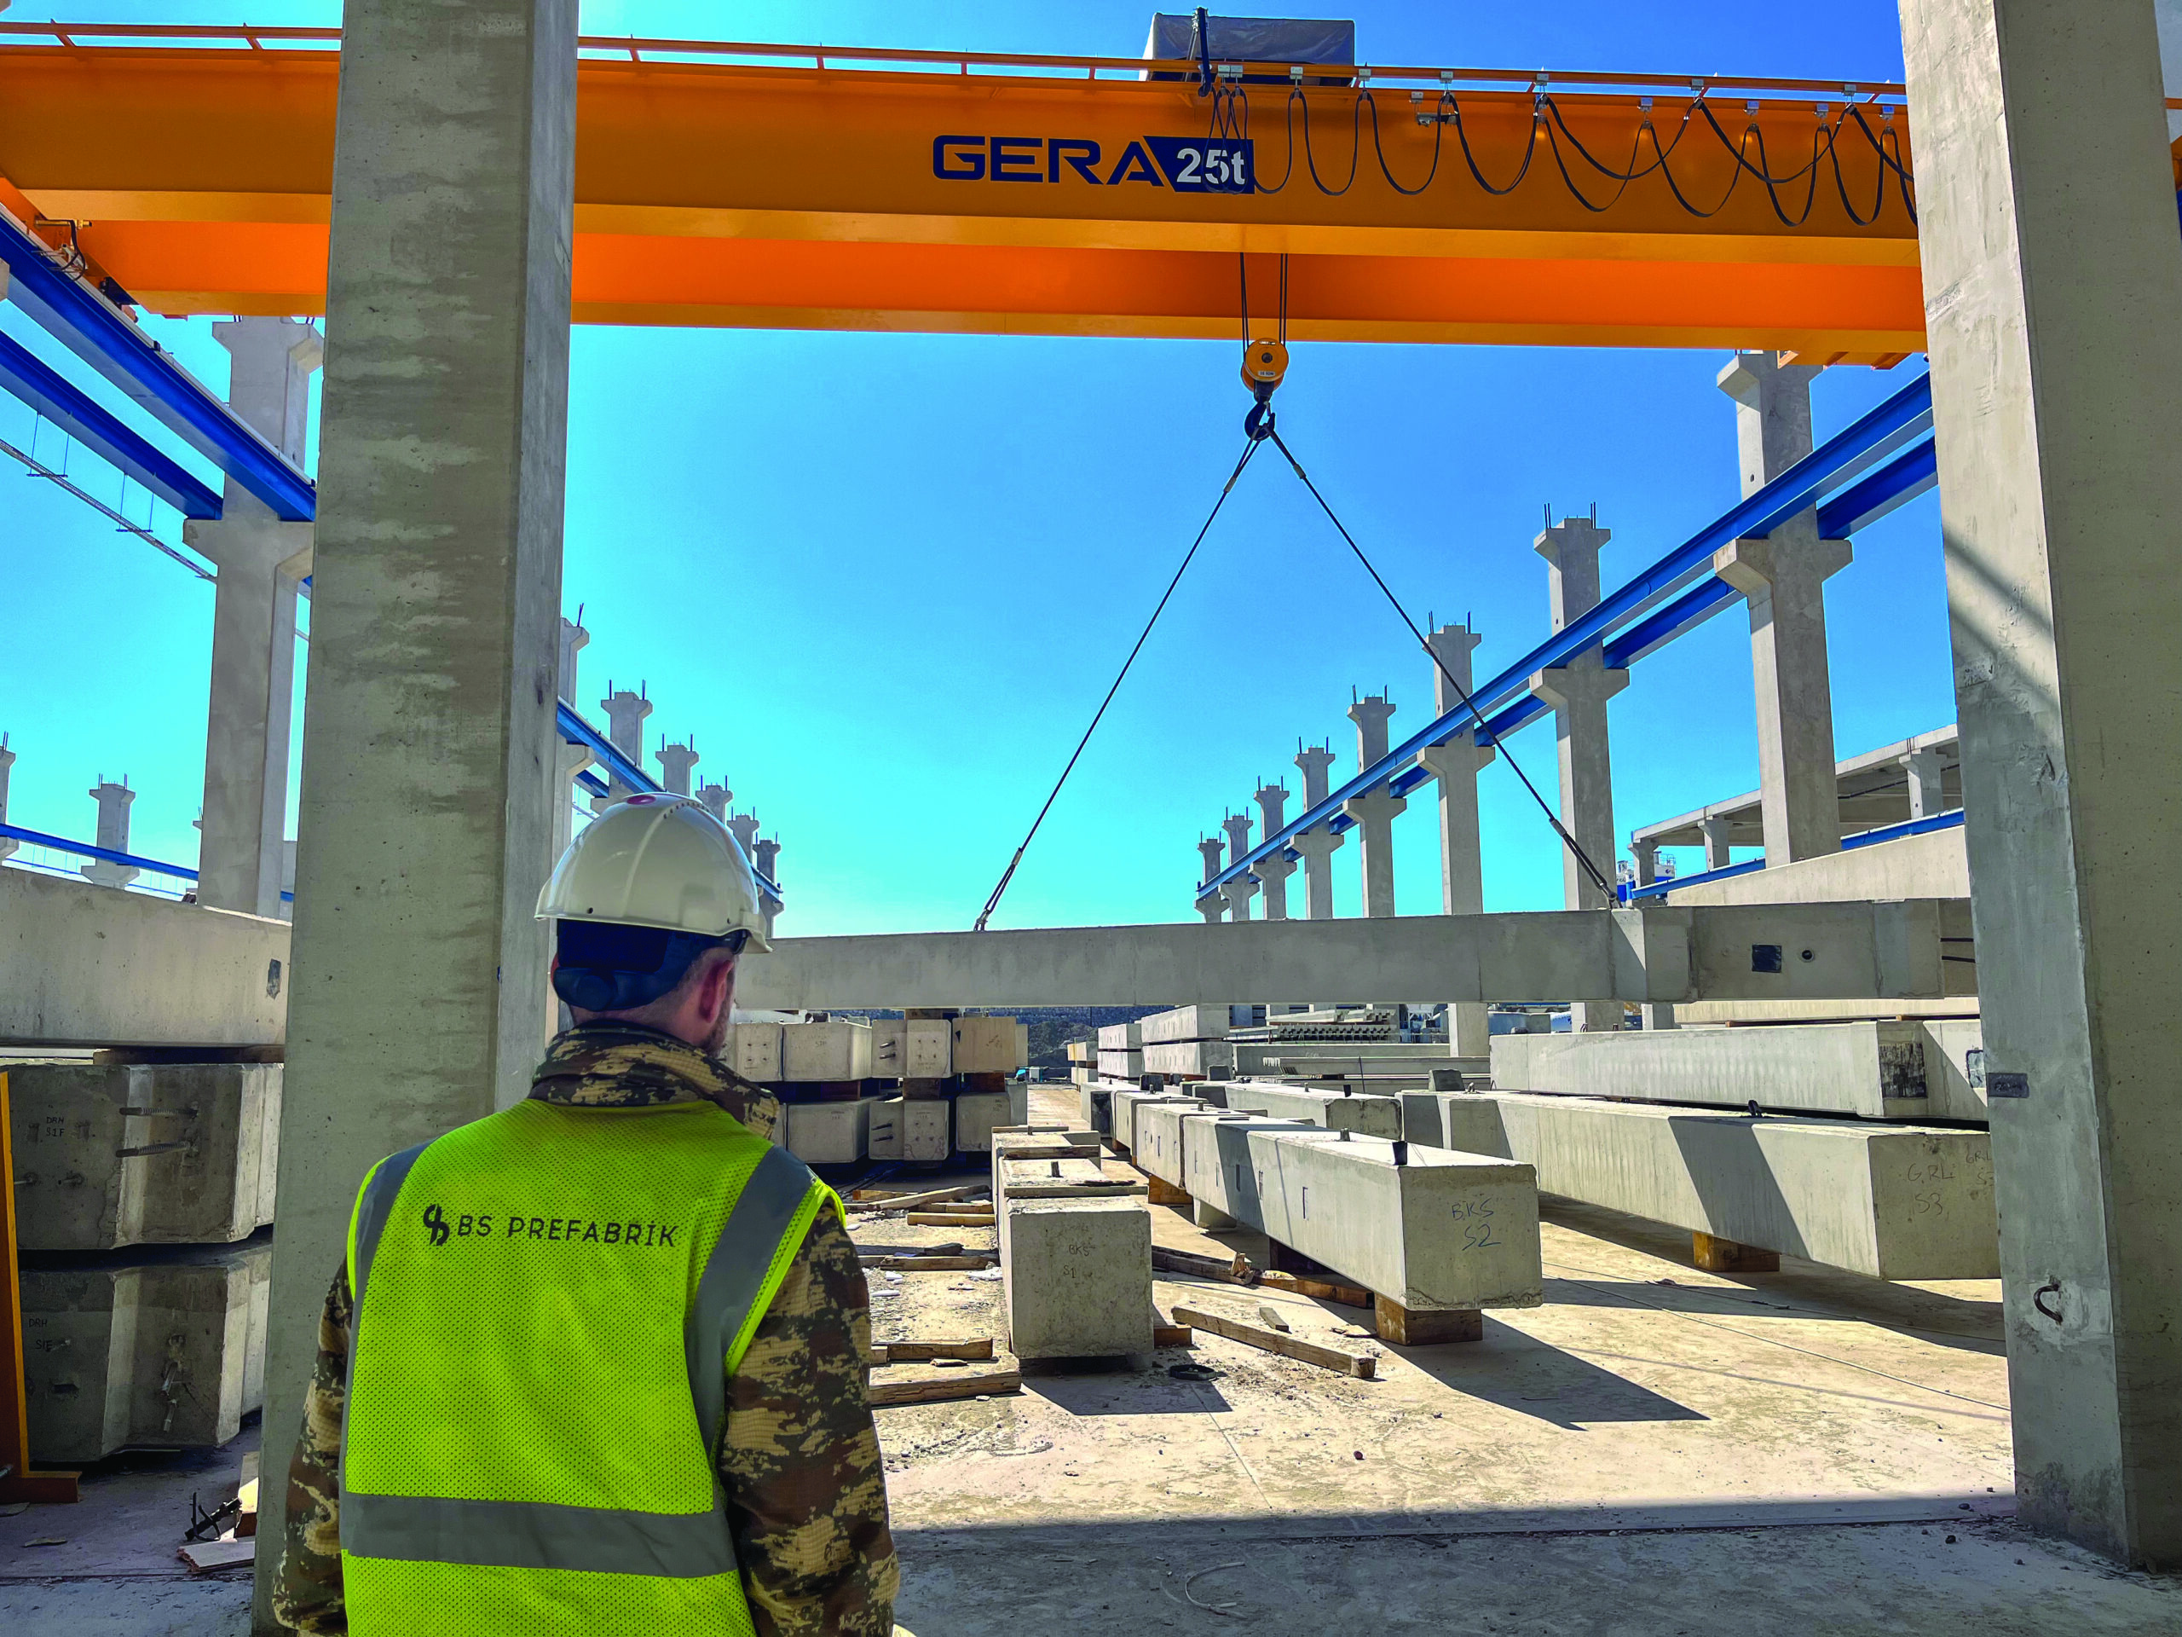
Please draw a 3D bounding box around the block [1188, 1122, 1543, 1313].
[{"bbox_3d":[1.674,2.768,12.408,0.737,0.739,7.400,0,-8,-6],"label":"block"}]

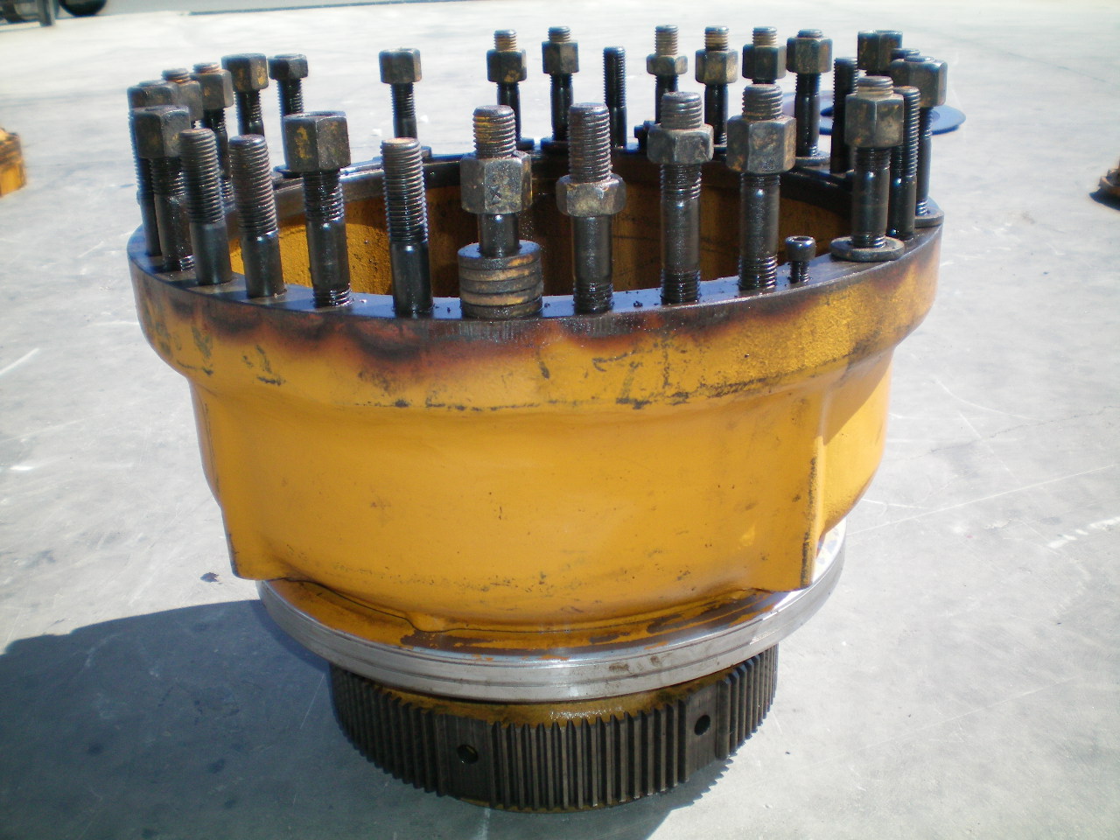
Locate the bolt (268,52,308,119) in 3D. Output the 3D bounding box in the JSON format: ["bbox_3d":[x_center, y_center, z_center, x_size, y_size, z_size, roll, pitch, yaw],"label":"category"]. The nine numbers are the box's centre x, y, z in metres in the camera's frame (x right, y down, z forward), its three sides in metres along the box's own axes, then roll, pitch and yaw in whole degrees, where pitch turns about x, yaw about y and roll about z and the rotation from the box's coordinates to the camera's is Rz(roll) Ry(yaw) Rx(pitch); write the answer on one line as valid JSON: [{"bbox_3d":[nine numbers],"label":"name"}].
[{"bbox_3d":[-0.277,-0.315,1.274,0.045,0.115,0.045,-6,22,-11],"label":"bolt"}]

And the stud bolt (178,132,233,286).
[{"bbox_3d":[-0.249,-0.149,0.867,0.026,0.105,0.026,-8,22,-15],"label":"stud bolt"}]

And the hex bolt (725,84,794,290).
[{"bbox_3d":[0.130,-0.149,0.794,0.044,0.128,0.039,1,21,9],"label":"hex bolt"}]

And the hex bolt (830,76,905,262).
[{"bbox_3d":[0.219,-0.175,0.859,0.051,0.122,0.051,3,22,14],"label":"hex bolt"}]

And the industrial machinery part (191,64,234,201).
[{"bbox_3d":[-0.332,-0.278,1.181,0.045,0.118,0.045,-7,22,-14],"label":"industrial machinery part"}]

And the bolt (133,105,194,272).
[{"bbox_3d":[-0.286,-0.168,0.900,0.039,0.117,0.044,-9,22,-16],"label":"bolt"}]

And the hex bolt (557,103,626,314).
[{"bbox_3d":[0.021,-0.133,0.778,0.044,0.127,0.039,-1,22,2],"label":"hex bolt"}]

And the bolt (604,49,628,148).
[{"bbox_3d":[0.062,-0.360,1.374,0.026,0.105,0.026,-1,22,3],"label":"bolt"}]

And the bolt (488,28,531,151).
[{"bbox_3d":[-0.057,-0.364,1.365,0.049,0.130,0.049,-3,21,-2],"label":"bolt"}]

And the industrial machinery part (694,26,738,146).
[{"bbox_3d":[0.167,-0.353,1.304,0.044,0.121,0.039,0,21,7],"label":"industrial machinery part"}]

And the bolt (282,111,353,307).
[{"bbox_3d":[-0.154,-0.136,0.803,0.042,0.123,0.046,-6,22,-10],"label":"bolt"}]

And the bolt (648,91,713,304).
[{"bbox_3d":[0.076,-0.139,0.773,0.039,0.128,0.044,0,21,6],"label":"bolt"}]

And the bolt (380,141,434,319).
[{"bbox_3d":[-0.095,-0.121,0.772,0.025,0.108,0.025,-5,21,-6],"label":"bolt"}]

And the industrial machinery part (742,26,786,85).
[{"bbox_3d":[0.214,-0.341,1.284,0.046,0.128,0.046,2,22,9],"label":"industrial machinery part"}]

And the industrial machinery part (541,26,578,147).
[{"bbox_3d":[0.003,-0.372,1.380,0.047,0.127,0.047,-2,22,1],"label":"industrial machinery part"}]

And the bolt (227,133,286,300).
[{"bbox_3d":[-0.206,-0.137,0.834,0.026,0.105,0.026,-7,22,-13],"label":"bolt"}]

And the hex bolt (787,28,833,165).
[{"bbox_3d":[0.251,-0.324,1.240,0.049,0.128,0.049,3,22,11],"label":"hex bolt"}]

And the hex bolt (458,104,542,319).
[{"bbox_3d":[-0.039,-0.129,0.761,0.051,0.126,0.051,-3,21,-2],"label":"hex bolt"}]

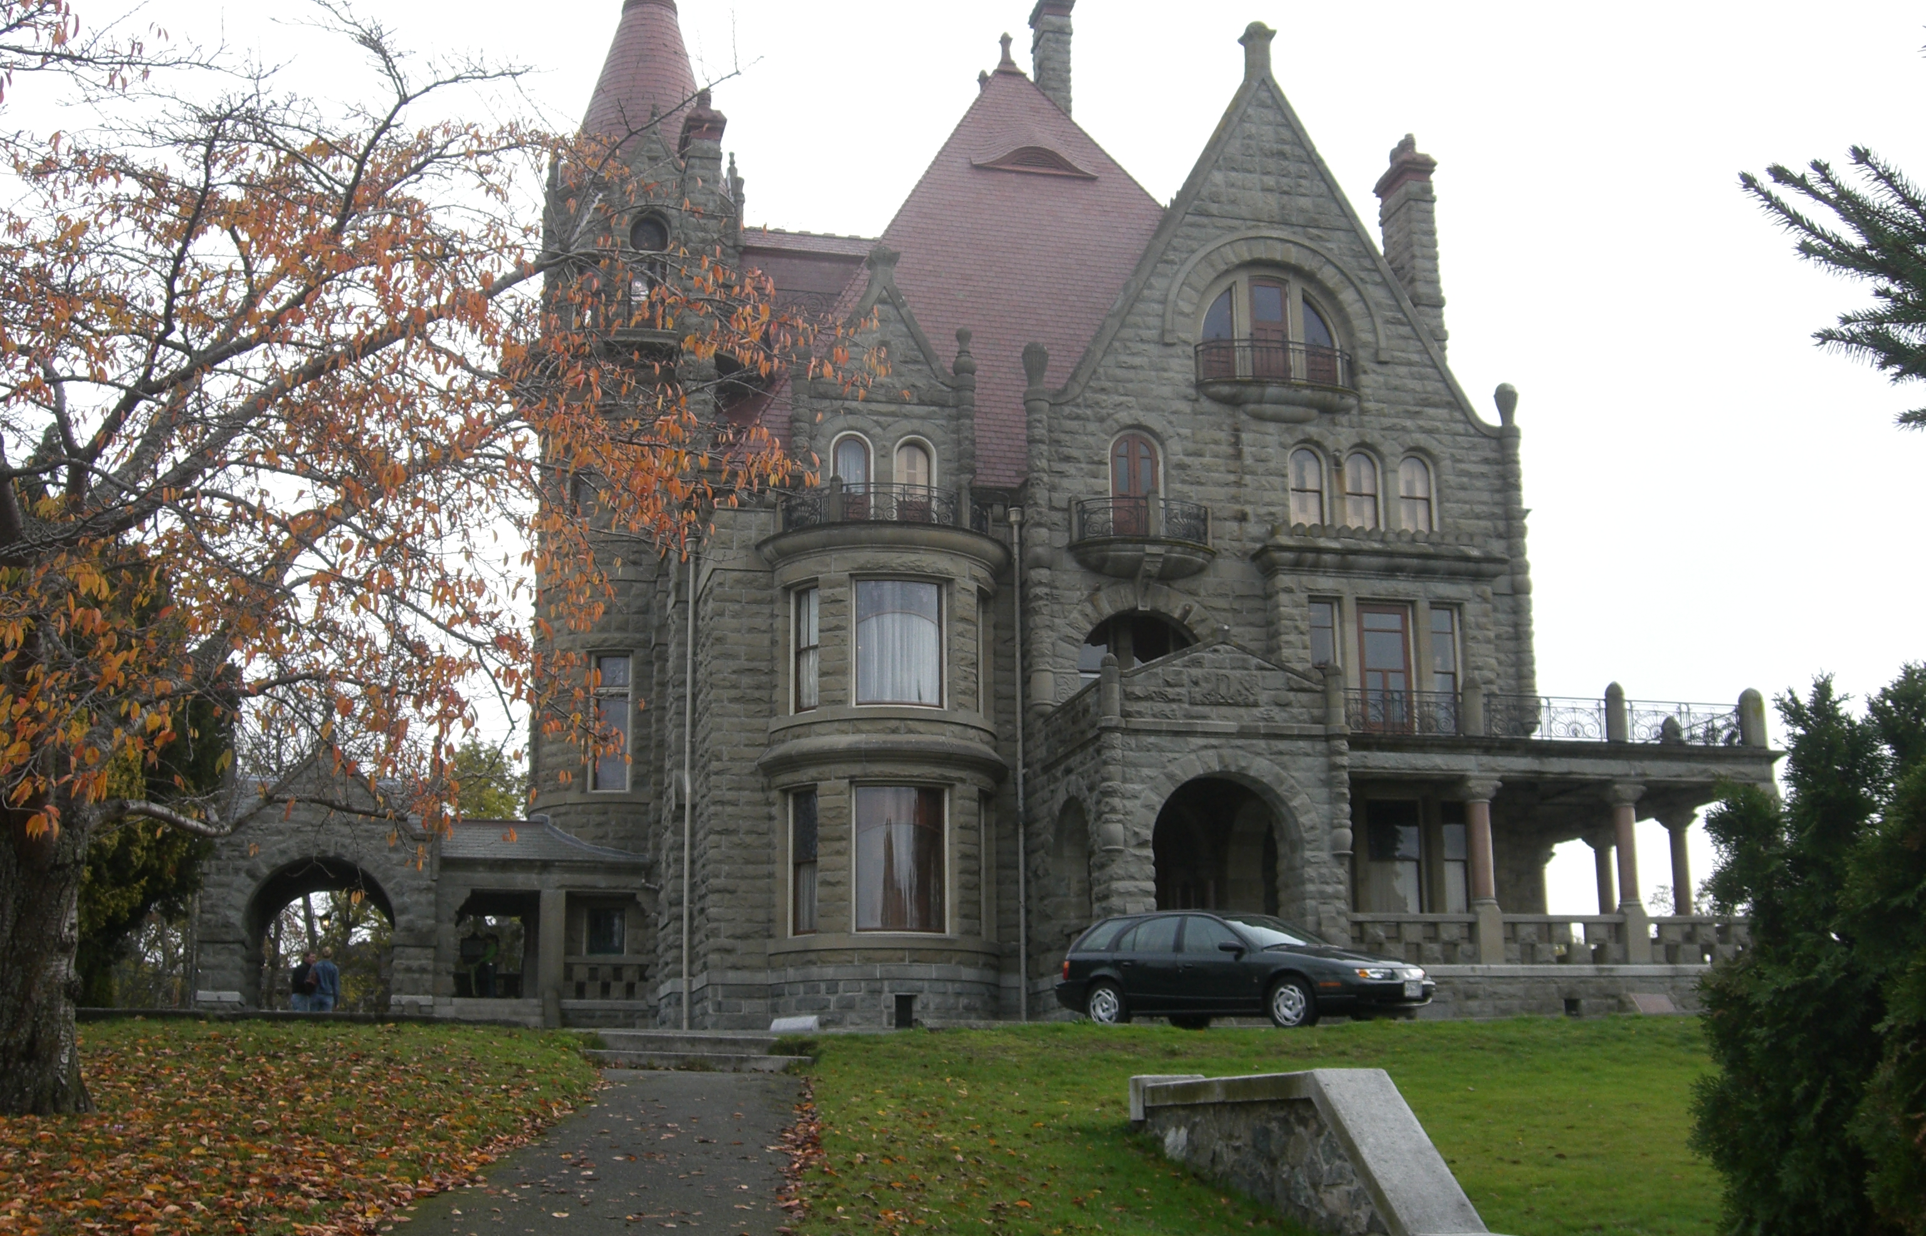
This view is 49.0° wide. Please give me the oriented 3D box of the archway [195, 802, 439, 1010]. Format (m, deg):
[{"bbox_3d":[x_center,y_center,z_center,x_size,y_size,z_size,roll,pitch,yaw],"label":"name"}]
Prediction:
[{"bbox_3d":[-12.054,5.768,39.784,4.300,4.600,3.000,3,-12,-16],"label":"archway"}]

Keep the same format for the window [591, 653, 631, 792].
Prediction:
[{"bbox_3d":[-7.572,2.242,45.330,0.920,3.050,0.300,0,-11,-2],"label":"window"}]

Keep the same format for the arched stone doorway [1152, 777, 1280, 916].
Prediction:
[{"bbox_3d":[4.482,4.546,37.438,2.620,3.379,0.800,3,-13,-14],"label":"arched stone doorway"}]

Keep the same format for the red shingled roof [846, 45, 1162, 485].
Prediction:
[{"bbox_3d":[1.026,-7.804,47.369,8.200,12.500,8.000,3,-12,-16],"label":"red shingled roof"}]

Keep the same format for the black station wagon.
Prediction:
[{"bbox_3d":[3.110,3.980,23.700,4.490,1.390,1.700,-13,-18,43],"label":"black station wagon"}]

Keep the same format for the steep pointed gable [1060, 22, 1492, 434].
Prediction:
[{"bbox_3d":[6.593,-8.507,45.219,9.800,8.950,1.100,3,-12,-16],"label":"steep pointed gable"}]

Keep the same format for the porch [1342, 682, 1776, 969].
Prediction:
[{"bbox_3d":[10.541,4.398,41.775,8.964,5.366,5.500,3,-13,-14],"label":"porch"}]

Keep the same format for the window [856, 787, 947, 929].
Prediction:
[{"bbox_3d":[-1.073,4.114,36.021,1.650,2.550,0.350,2,-12,-13],"label":"window"}]

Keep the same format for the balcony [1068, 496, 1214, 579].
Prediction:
[{"bbox_3d":[3.727,-1.599,42.375,3.100,1.700,0.850,3,-12,-16],"label":"balcony"}]

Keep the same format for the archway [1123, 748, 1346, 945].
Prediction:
[{"bbox_3d":[4.637,4.434,37.664,4.124,4.196,1.200,3,-13,-14],"label":"archway"}]

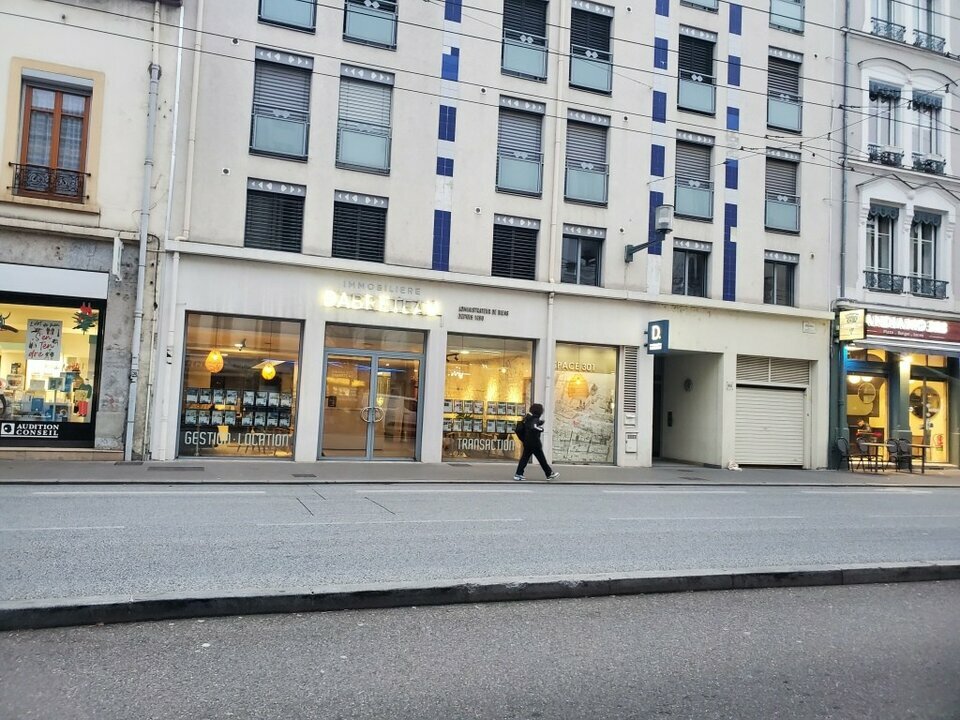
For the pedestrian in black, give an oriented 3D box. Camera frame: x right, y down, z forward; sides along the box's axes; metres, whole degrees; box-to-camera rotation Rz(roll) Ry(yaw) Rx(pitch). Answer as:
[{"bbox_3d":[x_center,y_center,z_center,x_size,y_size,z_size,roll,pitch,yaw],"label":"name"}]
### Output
[{"bbox_3d":[1.120,1.626,14.300,0.820,1.550,0.500,4,-4,-19],"label":"pedestrian in black"}]

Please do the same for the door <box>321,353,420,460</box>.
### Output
[{"bbox_3d":[-2.439,1.074,16.431,2.298,2.422,0.100,4,-4,-19],"label":"door"}]

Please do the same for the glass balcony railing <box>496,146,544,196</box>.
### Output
[{"bbox_3d":[0.980,-4.539,17.266,1.138,1.012,0.060,4,-4,-18],"label":"glass balcony railing"}]

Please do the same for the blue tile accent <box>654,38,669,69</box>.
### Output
[{"bbox_3d":[4.717,-7.956,18.755,0.399,0.806,0.050,4,-3,-19],"label":"blue tile accent"}]

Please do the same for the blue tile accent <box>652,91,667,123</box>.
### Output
[{"bbox_3d":[4.792,-6.731,19.231,0.399,0.819,0.030,4,-4,-19],"label":"blue tile accent"}]

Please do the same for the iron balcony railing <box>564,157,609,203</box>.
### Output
[{"bbox_3d":[2.731,-4.573,18.419,1.224,1.010,0.060,4,-4,-19],"label":"iron balcony railing"}]

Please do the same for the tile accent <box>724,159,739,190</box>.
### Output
[{"bbox_3d":[6.761,-4.995,19.354,0.403,0.814,0.050,4,-3,-19],"label":"tile accent"}]

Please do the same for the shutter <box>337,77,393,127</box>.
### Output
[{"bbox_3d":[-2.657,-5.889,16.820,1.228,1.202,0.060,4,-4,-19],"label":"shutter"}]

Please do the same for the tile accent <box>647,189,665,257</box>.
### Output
[{"bbox_3d":[4.592,-3.558,18.785,0.408,1.668,0.030,4,-4,-19],"label":"tile accent"}]

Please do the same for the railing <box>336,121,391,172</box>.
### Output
[{"bbox_3d":[-2.582,-4.776,16.072,1.182,0.963,0.060,4,-4,-18],"label":"railing"}]

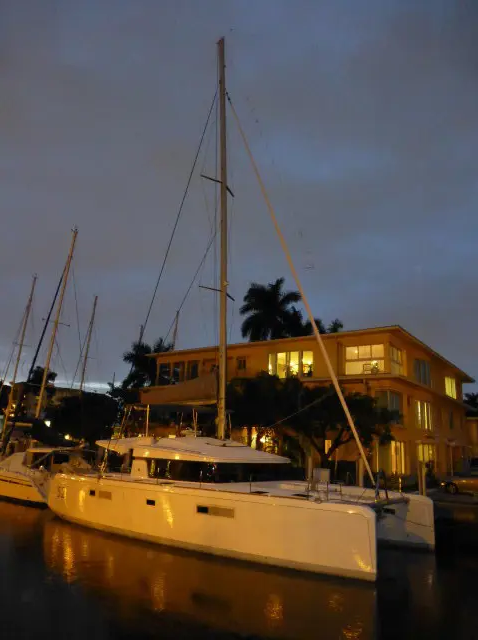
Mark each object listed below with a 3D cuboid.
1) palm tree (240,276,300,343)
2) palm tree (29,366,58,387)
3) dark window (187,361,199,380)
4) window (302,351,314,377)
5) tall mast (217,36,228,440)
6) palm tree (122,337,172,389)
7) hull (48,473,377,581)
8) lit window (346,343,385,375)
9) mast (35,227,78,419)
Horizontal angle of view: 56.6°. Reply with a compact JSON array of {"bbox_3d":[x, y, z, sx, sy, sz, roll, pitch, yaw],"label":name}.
[{"bbox_3d":[3.022,4.851,45.199,6.549,19.293,6.549,2,-15,0],"label":"palm tree"},{"bbox_3d":[-27.033,11.681,59.142,3.716,11.051,3.716,2,-15,0],"label":"palm tree"},{"bbox_3d":[-3.686,4.132,35.948,1.308,1.725,0.150,-9,-18,35],"label":"dark window"},{"bbox_3d":[4.656,2.954,29.959,0.777,1.738,0.150,-9,-18,35],"label":"window"},{"bbox_3d":[-0.887,-5.784,23.436,0.320,23.277,0.280,-12,-19,34],"label":"tall mast"},{"bbox_3d":[-9.298,7.352,41.992,4.744,11.879,4.744,2,-15,0],"label":"palm tree"},{"bbox_3d":[-2.188,7.674,17.752,15.500,2.200,2.300,-9,-18,35],"label":"hull"},{"bbox_3d":[7.878,2.465,27.656,2.490,1.920,0.150,-9,-18,35],"label":"lit window"},{"bbox_3d":[-11.719,0.462,28.353,0.200,13.842,0.200,-7,-20,35],"label":"mast"}]

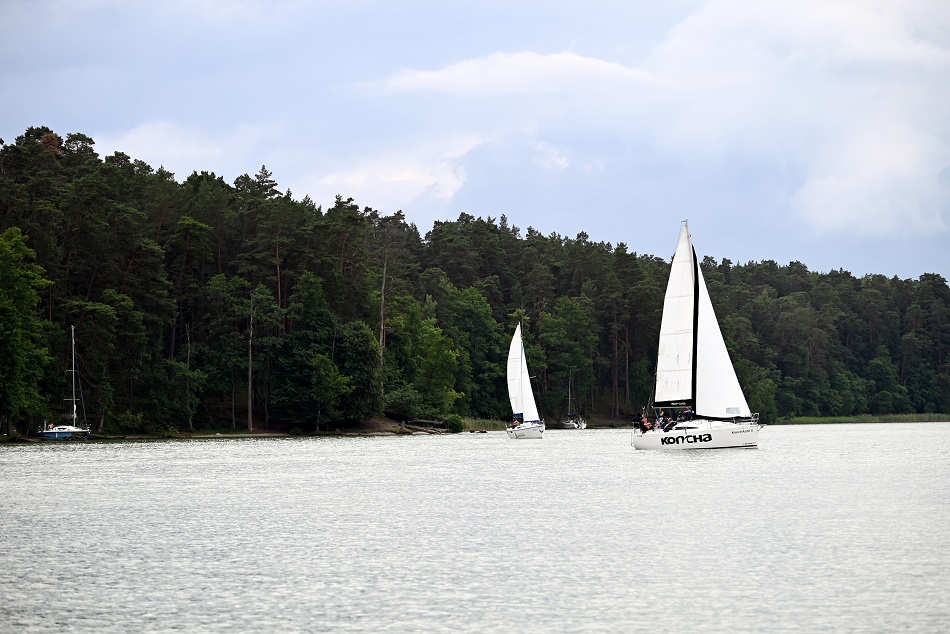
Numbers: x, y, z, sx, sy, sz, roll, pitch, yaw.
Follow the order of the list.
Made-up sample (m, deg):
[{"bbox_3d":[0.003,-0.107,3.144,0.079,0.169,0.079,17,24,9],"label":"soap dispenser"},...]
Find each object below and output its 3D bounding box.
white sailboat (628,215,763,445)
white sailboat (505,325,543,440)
[{"bbox_3d":[13.155,1.118,174.000,9.500,13.400,3.200,-2,2,44],"label":"white sailboat"},{"bbox_3d":[4.697,5.654,262.000,2.700,10.300,7.500,-2,-1,-23],"label":"white sailboat"}]

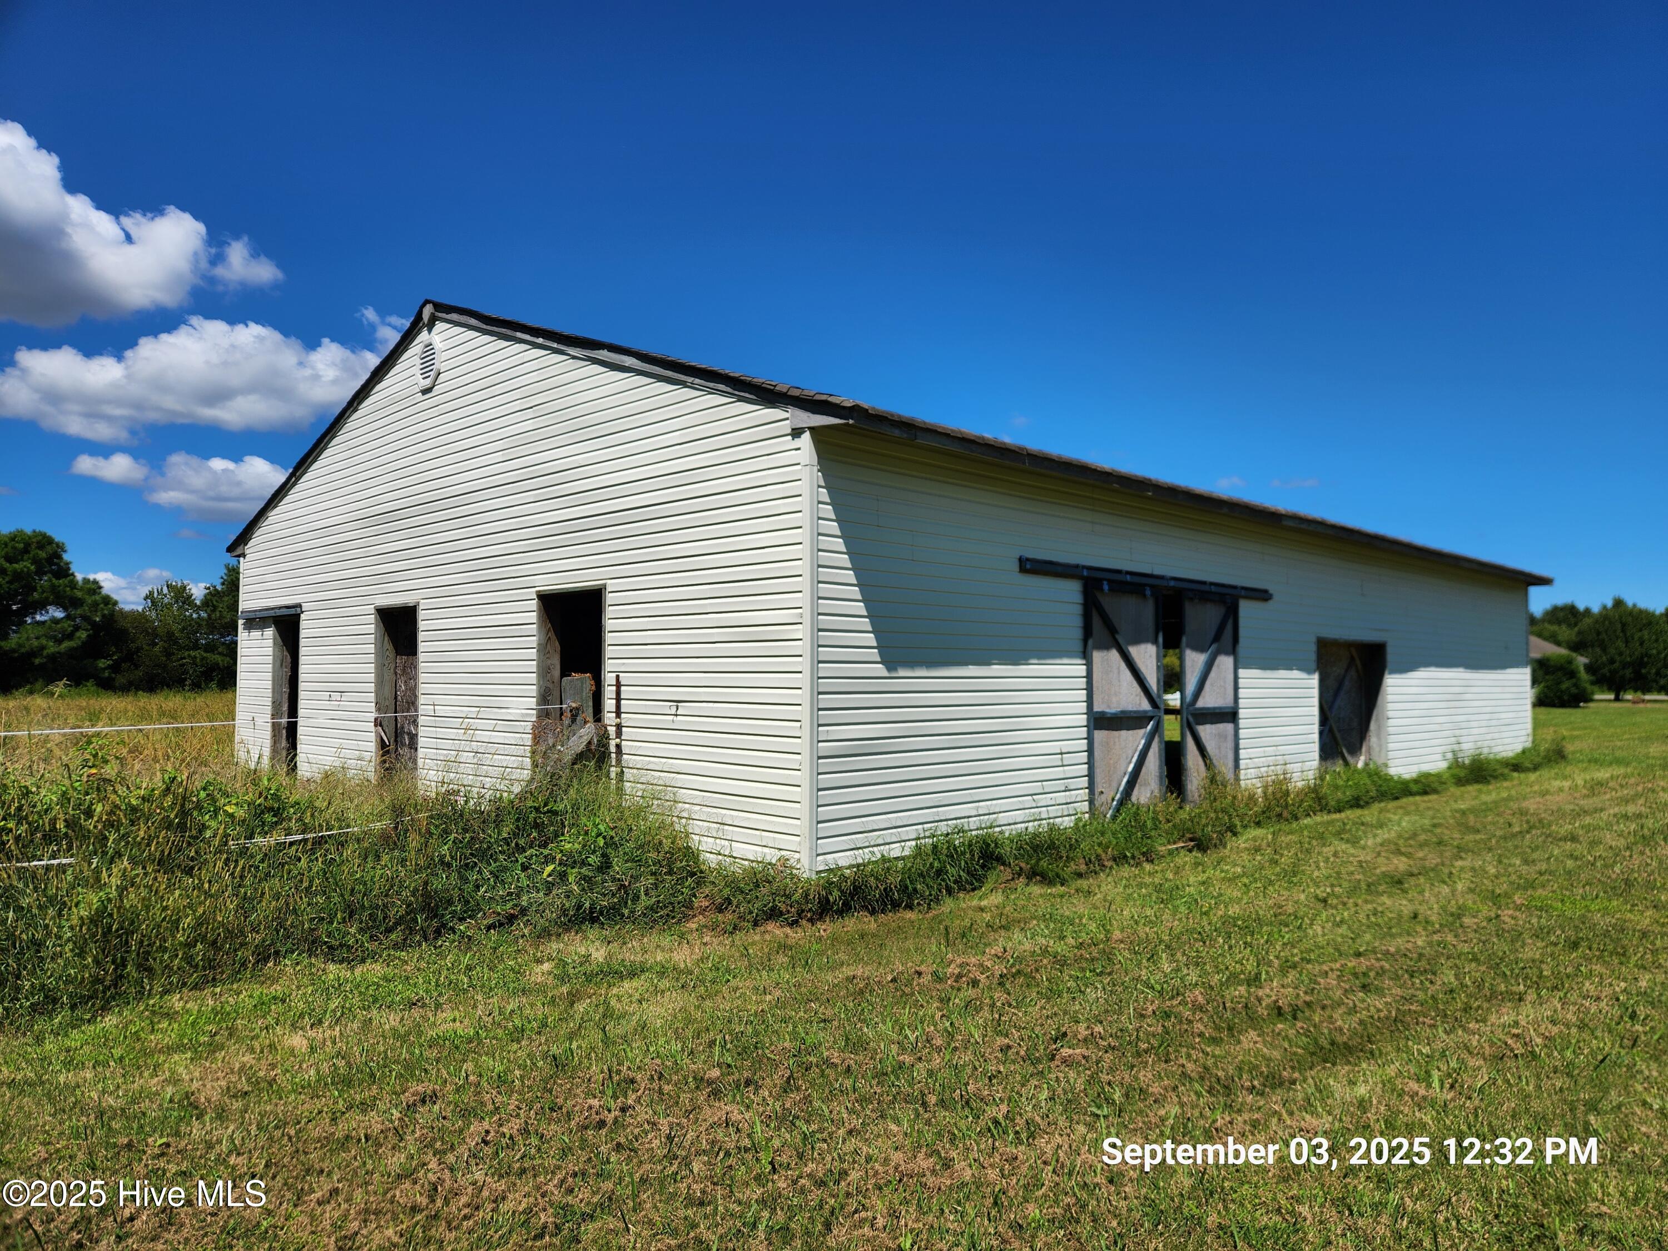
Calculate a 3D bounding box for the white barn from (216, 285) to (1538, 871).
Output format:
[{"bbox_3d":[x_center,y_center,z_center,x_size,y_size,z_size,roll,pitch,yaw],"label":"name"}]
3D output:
[{"bbox_3d":[2.078,-0.492,18.733,18.640,5.557,13.188,3,-4,-45],"label":"white barn"}]

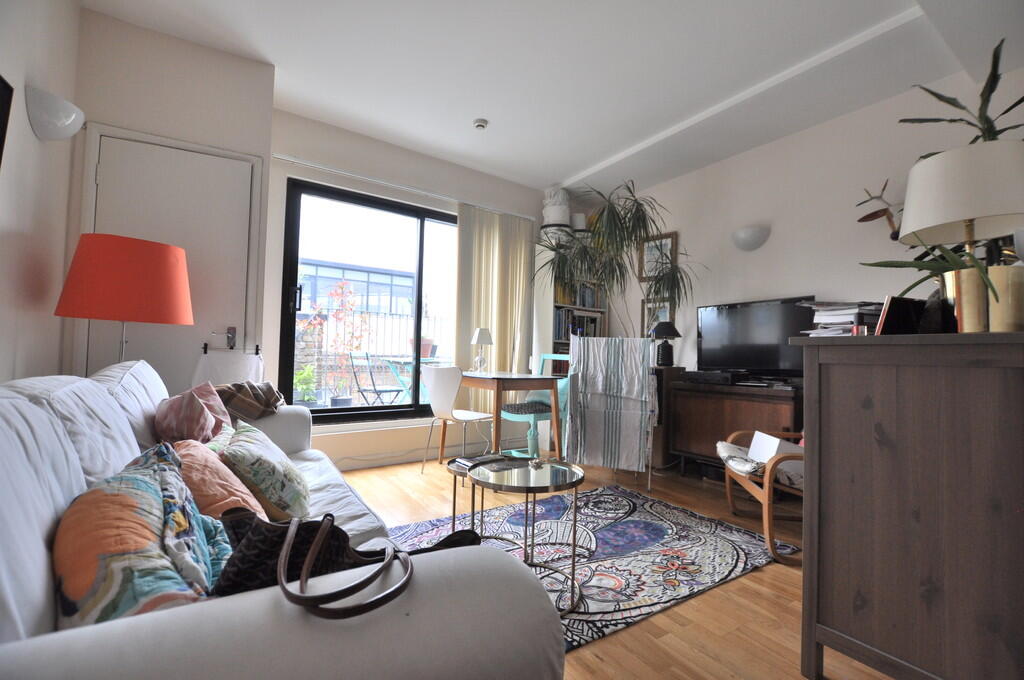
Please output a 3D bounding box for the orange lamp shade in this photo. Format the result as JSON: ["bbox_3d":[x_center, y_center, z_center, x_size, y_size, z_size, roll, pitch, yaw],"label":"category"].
[{"bbox_3d":[-1.644,-0.253,1.850,0.450,0.338,0.450,3,-2,-34],"label":"orange lamp shade"}]

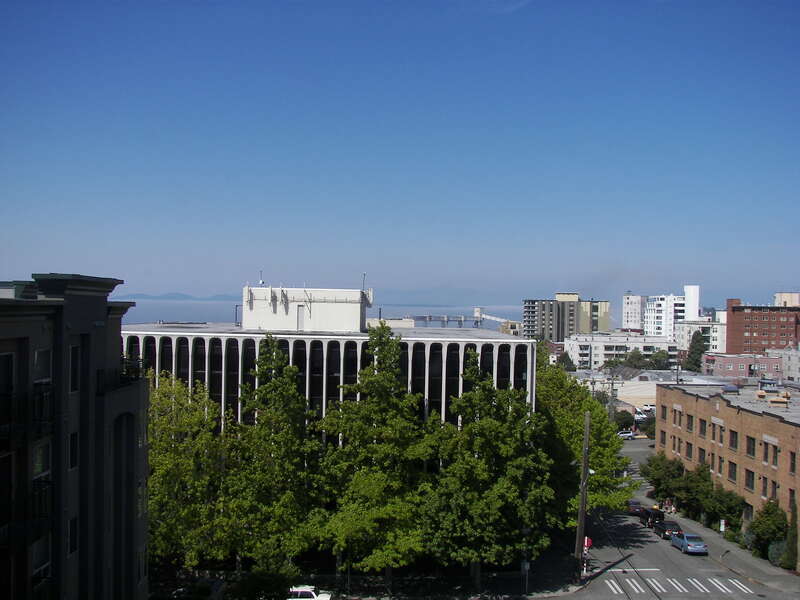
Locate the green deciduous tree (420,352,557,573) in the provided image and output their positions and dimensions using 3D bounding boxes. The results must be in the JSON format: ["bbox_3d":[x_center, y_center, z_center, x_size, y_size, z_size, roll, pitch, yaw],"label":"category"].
[{"bbox_3d":[5.990,11.140,56.000,9.000,15.400,8.700,1,0,1],"label":"green deciduous tree"}]

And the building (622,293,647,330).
[{"bbox_3d":[148.290,9.150,525.000,15.500,27.000,16.000,1,0,1],"label":"building"}]

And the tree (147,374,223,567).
[{"bbox_3d":[-16.100,13.050,61.000,6.400,15.150,6.400,1,0,0],"label":"tree"}]

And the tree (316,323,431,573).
[{"bbox_3d":[-1.790,9.980,56.300,7.800,16.800,7.600,1,0,1],"label":"tree"}]

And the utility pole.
[{"bbox_3d":[12.290,13.180,55.800,0.450,11.400,0.450,3,0,1],"label":"utility pole"}]

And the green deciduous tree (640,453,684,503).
[{"bbox_3d":[28.400,19.590,90.000,4.900,5.800,4.600,1,0,0],"label":"green deciduous tree"}]

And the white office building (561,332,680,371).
[{"bbox_3d":[80.500,19.900,306.500,35.400,14.200,24.000,1,0,0],"label":"white office building"}]

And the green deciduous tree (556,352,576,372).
[{"bbox_3d":[59.640,22.560,298.000,7.000,7.400,6.800,1,0,1],"label":"green deciduous tree"}]

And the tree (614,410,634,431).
[{"bbox_3d":[48.030,25.890,178.000,4.400,4.500,4.300,1,0,1],"label":"tree"}]

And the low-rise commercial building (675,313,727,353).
[{"bbox_3d":[109.500,13.850,297.000,16.000,16.500,25.000,1,0,0],"label":"low-rise commercial building"}]

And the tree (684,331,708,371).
[{"bbox_3d":[93.600,16.980,265.000,7.800,14.900,7.500,1,0,0],"label":"tree"}]

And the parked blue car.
[{"bbox_3d":[22.830,19.210,65.500,1.770,1.460,4.500,1,-4,3],"label":"parked blue car"}]

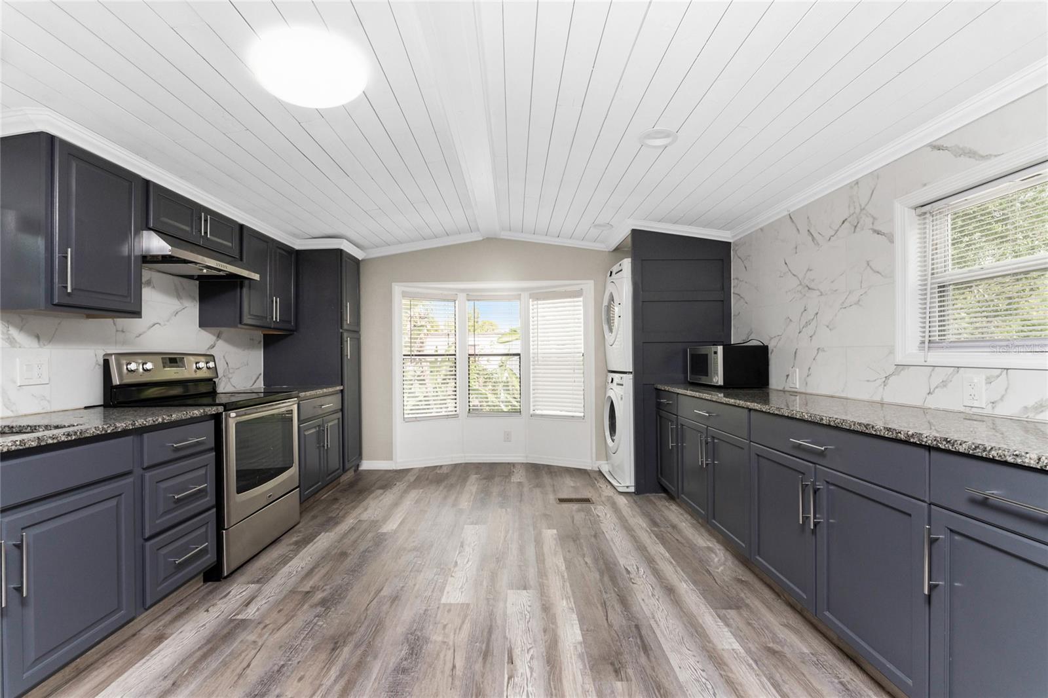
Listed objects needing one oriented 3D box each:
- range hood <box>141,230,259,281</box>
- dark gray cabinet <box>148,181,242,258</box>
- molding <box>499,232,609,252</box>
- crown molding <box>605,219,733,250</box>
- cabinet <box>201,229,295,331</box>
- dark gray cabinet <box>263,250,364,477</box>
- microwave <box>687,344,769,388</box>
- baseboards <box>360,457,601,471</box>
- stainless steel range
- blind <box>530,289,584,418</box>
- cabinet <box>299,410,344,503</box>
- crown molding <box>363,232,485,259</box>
[{"bbox_3d":[-2.112,-0.555,2.528,0.470,0.122,0.760,0,-1,-1],"label":"range hood"},{"bbox_3d":[-2.159,-0.763,2.526,0.313,0.275,0.765,0,-1,-1],"label":"dark gray cabinet"},{"bbox_3d":[0.313,-1.126,4.215,1.149,0.068,0.055,7,-1,2],"label":"molding"},{"bbox_3d":[1.305,-0.992,3.816,0.920,0.185,0.850,0,-1,-1],"label":"crown molding"},{"bbox_3d":[-2.172,-0.521,3.270,0.313,0.742,0.710,0,-1,-1],"label":"cabinet"},{"bbox_3d":[-2.020,0.176,3.946,0.705,2.175,0.450,0,-1,-1],"label":"dark gray cabinet"},{"bbox_3d":[1.580,0.130,3.204,0.345,0.299,0.511,0,-1,-5],"label":"microwave"},{"bbox_3d":[-0.461,1.213,4.379,2.490,0.090,0.296,0,-1,1],"label":"baseboards"},{"bbox_3d":[-1.900,0.619,2.492,0.670,1.195,0.735,0,-1,-1],"label":"stainless steel range"},{"bbox_3d":[0.344,0.061,4.317,0.600,1.340,0.050,-1,-1,23],"label":"blind"},{"bbox_3d":[-1.929,0.820,3.268,0.660,0.605,0.735,0,-1,-1],"label":"cabinet"},{"bbox_3d":[-1.061,-1.094,4.249,1.279,0.068,0.055,-9,-1,1],"label":"crown molding"}]

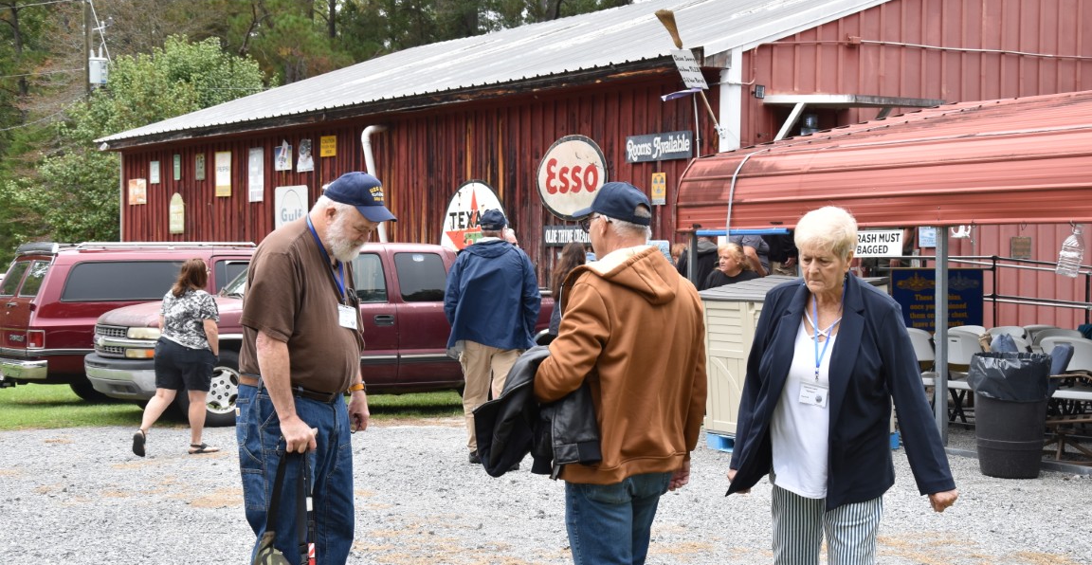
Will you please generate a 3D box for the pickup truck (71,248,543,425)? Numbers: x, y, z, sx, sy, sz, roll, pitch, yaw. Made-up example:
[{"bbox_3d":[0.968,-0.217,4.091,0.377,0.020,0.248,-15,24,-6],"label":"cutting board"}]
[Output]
[{"bbox_3d":[-1.790,0.460,17.900,5.750,1.790,2.000,0,1,-28],"label":"pickup truck"}]

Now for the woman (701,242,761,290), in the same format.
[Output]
[{"bbox_3d":[1.508,0.471,14.011,0.480,1.580,0.320,0,1,25],"label":"woman"}]

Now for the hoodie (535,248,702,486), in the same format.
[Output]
[{"bbox_3d":[0.255,0.285,5.970,0.570,0.820,0.430,0,1,-34],"label":"hoodie"}]

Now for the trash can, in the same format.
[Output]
[{"bbox_3d":[3.389,0.960,12.600,0.580,0.880,0.580,0,1,0],"label":"trash can"}]

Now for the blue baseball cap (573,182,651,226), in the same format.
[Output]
[{"bbox_3d":[0.227,-0.270,5.970,0.275,0.150,0.185,1,1,38],"label":"blue baseball cap"}]

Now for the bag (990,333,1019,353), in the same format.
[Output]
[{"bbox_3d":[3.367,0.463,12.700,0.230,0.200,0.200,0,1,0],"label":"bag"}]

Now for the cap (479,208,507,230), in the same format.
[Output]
[{"bbox_3d":[-0.379,-0.454,12.450,0.180,0.145,0.265,1,1,27],"label":"cap"}]

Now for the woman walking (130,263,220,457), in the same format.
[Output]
[{"bbox_3d":[-3.019,0.603,14.100,0.560,1.600,0.600,1,1,30],"label":"woman walking"}]

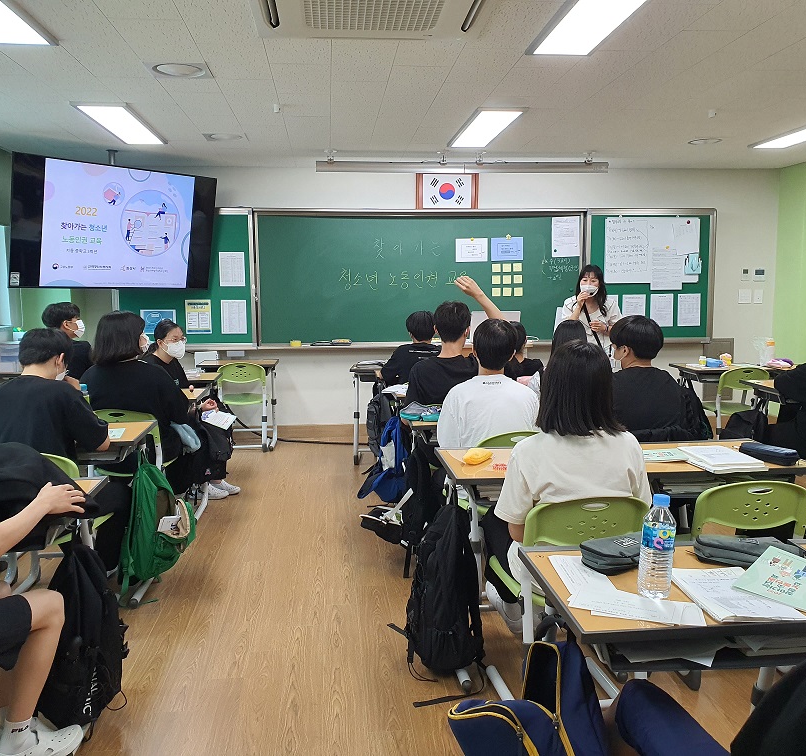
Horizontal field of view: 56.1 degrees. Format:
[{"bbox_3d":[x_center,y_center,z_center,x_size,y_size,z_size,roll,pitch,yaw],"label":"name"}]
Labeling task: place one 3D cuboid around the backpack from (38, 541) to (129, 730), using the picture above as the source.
[{"bbox_3d":[-1.028,0.811,2.458,0.230,0.570,0.290,0,7,7],"label":"backpack"}]

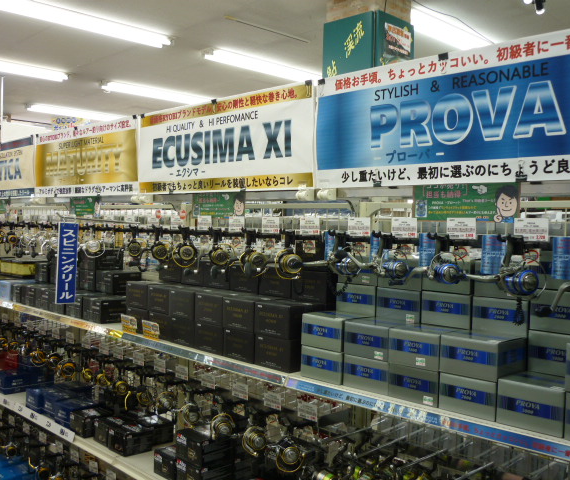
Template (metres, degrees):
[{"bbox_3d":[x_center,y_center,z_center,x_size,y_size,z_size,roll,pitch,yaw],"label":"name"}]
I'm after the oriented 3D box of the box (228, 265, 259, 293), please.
[{"bbox_3d":[-0.086,0.128,2.053,0.138,0.087,0.138,2,2,44],"label":"box"}]

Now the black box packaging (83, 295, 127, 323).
[{"bbox_3d":[-0.732,0.285,2.512,0.152,0.088,0.138,2,2,44],"label":"black box packaging"}]

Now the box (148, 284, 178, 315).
[{"bbox_3d":[-0.418,0.220,2.274,0.142,0.098,0.113,2,3,43],"label":"box"}]

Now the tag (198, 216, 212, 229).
[{"bbox_3d":[-0.255,-0.054,1.960,0.067,0.043,0.005,2,2,44],"label":"tag"}]

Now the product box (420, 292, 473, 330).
[{"bbox_3d":[0.425,0.169,1.509,0.128,0.081,0.113,2,2,44],"label":"product box"}]

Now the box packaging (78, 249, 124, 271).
[{"bbox_3d":[-0.860,0.090,2.860,0.145,0.088,0.141,3,3,43],"label":"box packaging"}]

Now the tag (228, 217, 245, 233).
[{"bbox_3d":[-0.148,-0.048,1.876,0.069,0.045,0.006,2,3,43],"label":"tag"}]

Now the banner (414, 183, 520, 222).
[{"bbox_3d":[0.428,-0.093,1.466,0.274,0.105,0.008,2,3,43],"label":"banner"}]

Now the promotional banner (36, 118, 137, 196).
[{"bbox_3d":[-0.904,-0.348,2.708,0.910,0.309,0.012,2,3,43],"label":"promotional banner"}]

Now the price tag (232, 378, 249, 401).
[{"bbox_3d":[-0.150,0.508,2.056,0.077,0.049,0.006,3,3,43],"label":"price tag"}]

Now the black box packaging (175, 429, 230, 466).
[{"bbox_3d":[-0.285,0.722,2.146,0.145,0.088,0.128,2,3,43],"label":"black box packaging"}]

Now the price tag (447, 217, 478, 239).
[{"bbox_3d":[0.394,-0.025,1.362,0.069,0.045,0.006,2,3,43],"label":"price tag"}]

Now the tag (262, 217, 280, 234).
[{"bbox_3d":[-0.039,-0.042,1.753,0.069,0.045,0.005,2,2,44],"label":"tag"}]

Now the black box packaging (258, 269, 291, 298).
[{"bbox_3d":[0.017,0.132,1.954,0.138,0.087,0.138,2,2,44],"label":"black box packaging"}]

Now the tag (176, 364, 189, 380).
[{"bbox_3d":[-0.382,0.495,2.273,0.077,0.049,0.006,3,3,43],"label":"tag"}]

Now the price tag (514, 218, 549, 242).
[{"bbox_3d":[0.500,-0.021,1.236,0.070,0.045,0.005,2,2,44],"label":"price tag"}]

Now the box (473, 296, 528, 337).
[{"bbox_3d":[0.521,0.174,1.416,0.128,0.080,0.113,2,2,44],"label":"box"}]

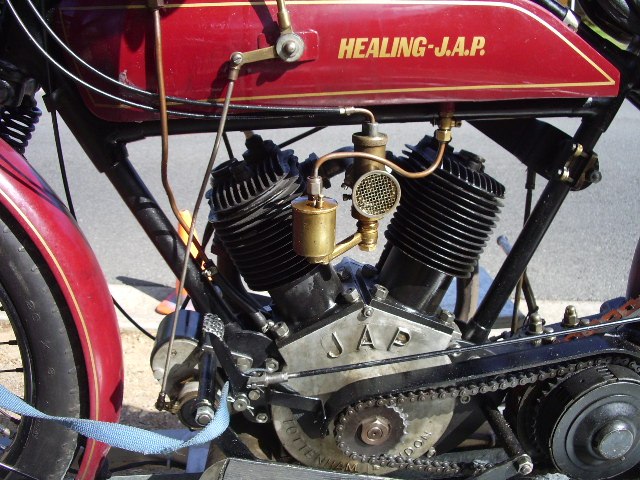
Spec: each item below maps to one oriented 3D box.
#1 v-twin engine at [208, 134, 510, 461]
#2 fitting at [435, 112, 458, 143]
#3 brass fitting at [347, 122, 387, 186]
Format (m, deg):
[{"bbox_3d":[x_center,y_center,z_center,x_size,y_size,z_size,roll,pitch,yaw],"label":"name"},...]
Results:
[{"bbox_3d":[0.047,0.090,0.822,0.360,0.455,0.220,-3,21,-9],"label":"v-twin engine"},{"bbox_3d":[0.140,-0.124,0.715,0.027,0.034,0.022,-3,21,-9],"label":"fitting"},{"bbox_3d":[0.053,-0.094,0.717,0.041,0.070,0.041,-3,21,-9],"label":"brass fitting"}]

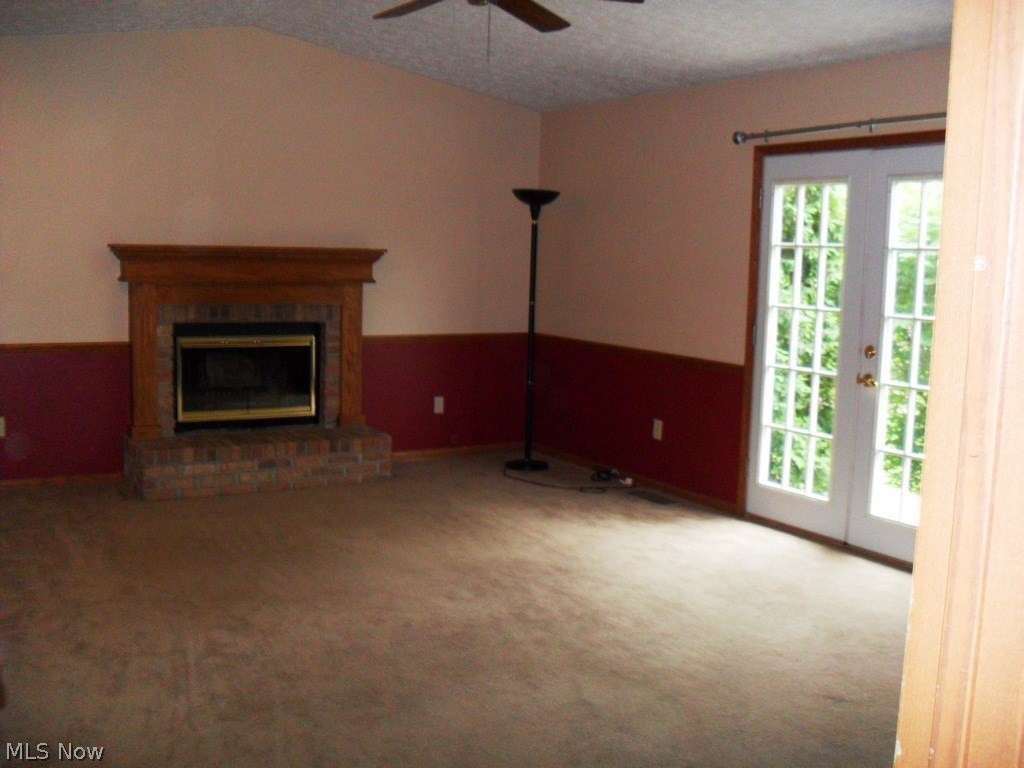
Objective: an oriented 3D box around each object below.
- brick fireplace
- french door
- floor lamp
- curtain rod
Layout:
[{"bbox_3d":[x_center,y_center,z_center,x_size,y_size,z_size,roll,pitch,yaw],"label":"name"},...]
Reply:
[{"bbox_3d":[-1.550,-0.114,6.365,1.653,1.438,0.429,-3,8,-32],"label":"brick fireplace"},{"bbox_3d":[1.734,-0.163,5.180,0.078,1.991,1.453,-3,8,-32],"label":"french door"},{"bbox_3d":[0.138,-0.347,6.956,0.322,1.857,0.322,2,7,0],"label":"floor lamp"},{"bbox_3d":[1.704,-1.248,4.998,0.117,0.083,1.745,-3,8,-32],"label":"curtain rod"}]

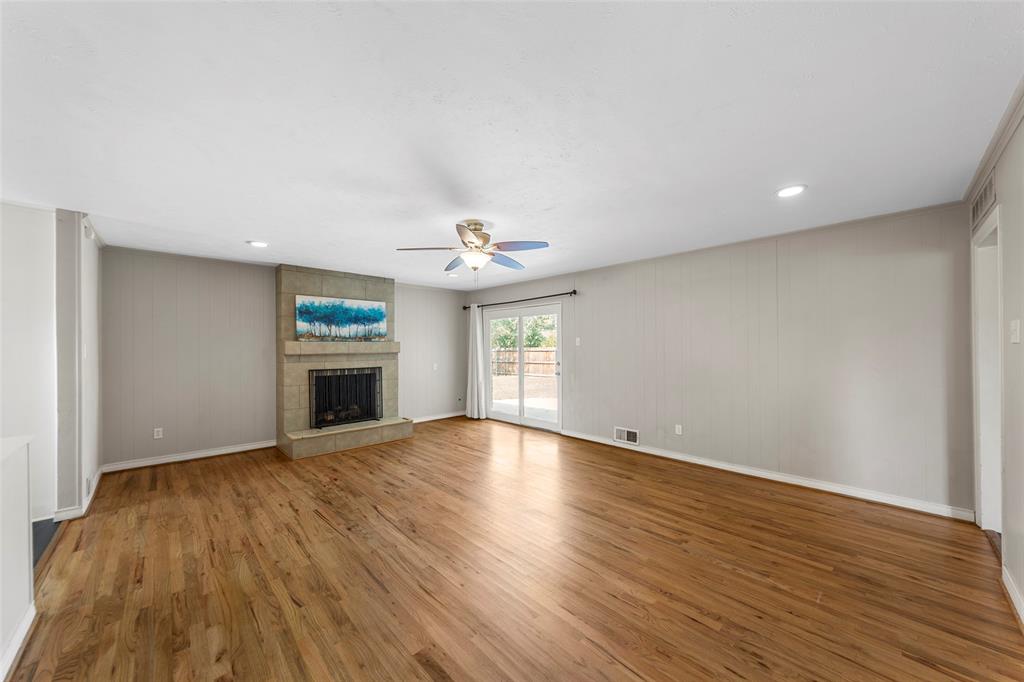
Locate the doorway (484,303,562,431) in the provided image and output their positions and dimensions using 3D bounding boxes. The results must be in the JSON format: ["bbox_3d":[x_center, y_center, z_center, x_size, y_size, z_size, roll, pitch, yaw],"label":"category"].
[{"bbox_3d":[0.150,0.423,5.769,1.729,2.010,0.120,-1,-1,43],"label":"doorway"}]

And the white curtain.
[{"bbox_3d":[-0.648,0.380,6.309,0.480,2.103,0.130,-1,-1,43],"label":"white curtain"}]

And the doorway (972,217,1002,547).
[{"bbox_3d":[3.211,0.305,2.247,0.895,2.150,0.130,0,-1,-43],"label":"doorway"}]

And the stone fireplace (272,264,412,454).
[{"bbox_3d":[-2.326,0.202,4.876,1.550,2.460,0.790,0,-1,-43],"label":"stone fireplace"}]

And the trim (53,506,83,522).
[{"bbox_3d":[-3.527,1.376,2.719,0.158,0.085,0.025,0,-1,-43],"label":"trim"}]

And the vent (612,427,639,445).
[{"bbox_3d":[1.481,1.234,4.434,0.339,0.178,0.030,-1,-1,43],"label":"vent"}]

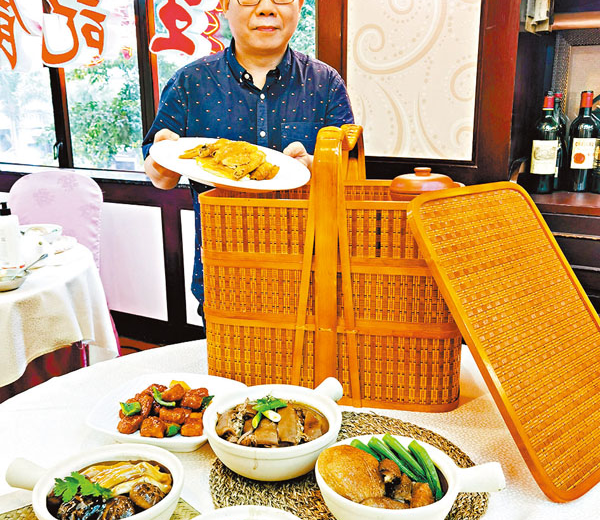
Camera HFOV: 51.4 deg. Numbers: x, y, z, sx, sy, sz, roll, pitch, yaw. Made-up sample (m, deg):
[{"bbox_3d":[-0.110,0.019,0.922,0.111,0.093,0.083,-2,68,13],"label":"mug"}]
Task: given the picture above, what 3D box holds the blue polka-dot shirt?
[{"bbox_3d":[-0.107,-0.162,1.433,0.490,0.660,0.330,-1,14,-3],"label":"blue polka-dot shirt"}]

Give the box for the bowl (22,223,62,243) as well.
[{"bbox_3d":[-0.912,-0.093,2.180,0.158,0.055,0.158,-1,14,0],"label":"bowl"}]

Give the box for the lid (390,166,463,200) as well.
[{"bbox_3d":[0.216,-0.139,1.081,0.124,0.048,0.124,-1,14,0],"label":"lid"}]

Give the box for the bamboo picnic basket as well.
[{"bbox_3d":[0.073,-0.011,1.168,0.452,0.482,0.265,2,14,9],"label":"bamboo picnic basket"}]

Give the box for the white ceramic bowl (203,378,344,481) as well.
[{"bbox_3d":[-0.024,0.254,0.937,0.198,0.074,0.253,10,18,37],"label":"white ceramic bowl"}]

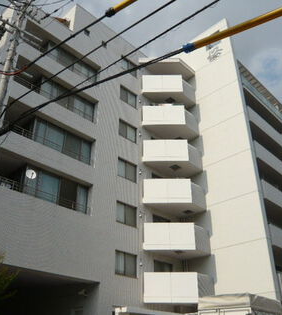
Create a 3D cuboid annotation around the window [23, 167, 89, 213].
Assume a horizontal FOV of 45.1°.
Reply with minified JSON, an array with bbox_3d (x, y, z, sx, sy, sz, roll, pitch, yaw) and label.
[{"bbox_3d":[-4.160,1.647,17.013,0.150,1.650,3.700,-25,-38,38],"label":"window"}]

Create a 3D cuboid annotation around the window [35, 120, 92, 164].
[{"bbox_3d":[-4.125,-0.804,18.407,0.150,1.650,3.600,-25,-38,38],"label":"window"}]

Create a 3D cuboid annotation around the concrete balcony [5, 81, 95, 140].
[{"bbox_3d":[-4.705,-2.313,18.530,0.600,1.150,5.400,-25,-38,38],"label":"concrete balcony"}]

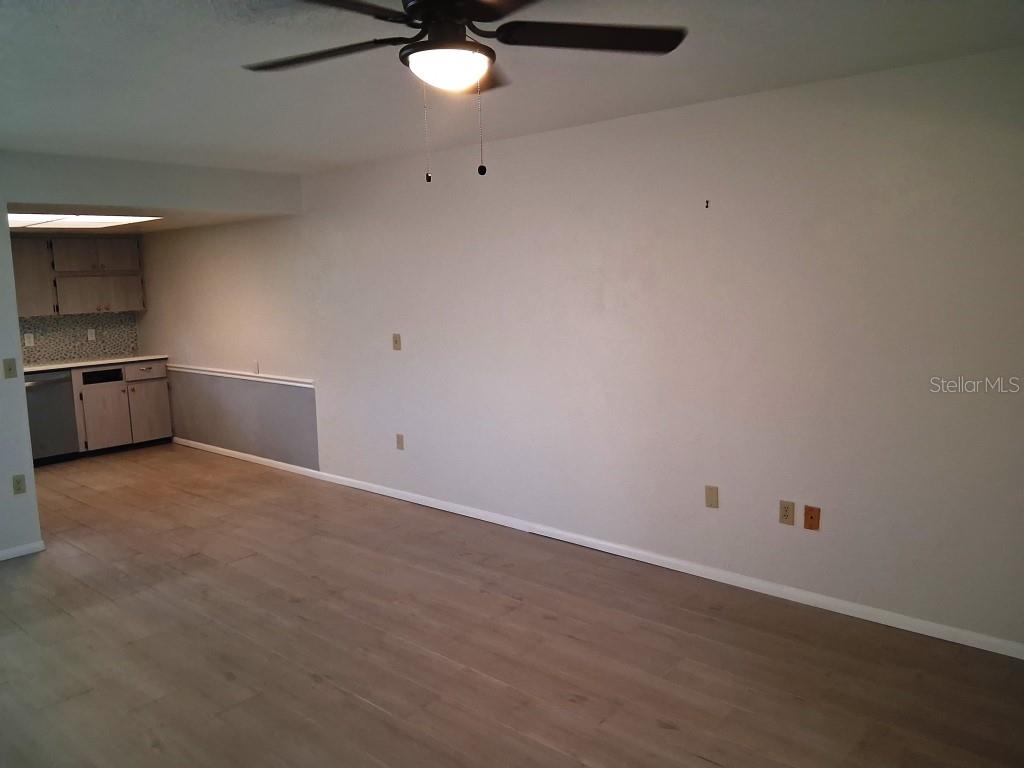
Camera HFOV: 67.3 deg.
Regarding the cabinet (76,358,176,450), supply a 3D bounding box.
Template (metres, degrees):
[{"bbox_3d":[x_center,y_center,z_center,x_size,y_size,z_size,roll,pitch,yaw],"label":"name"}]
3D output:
[{"bbox_3d":[-4.017,0.190,7.724,0.620,0.820,0.903,5,10,40],"label":"cabinet"}]

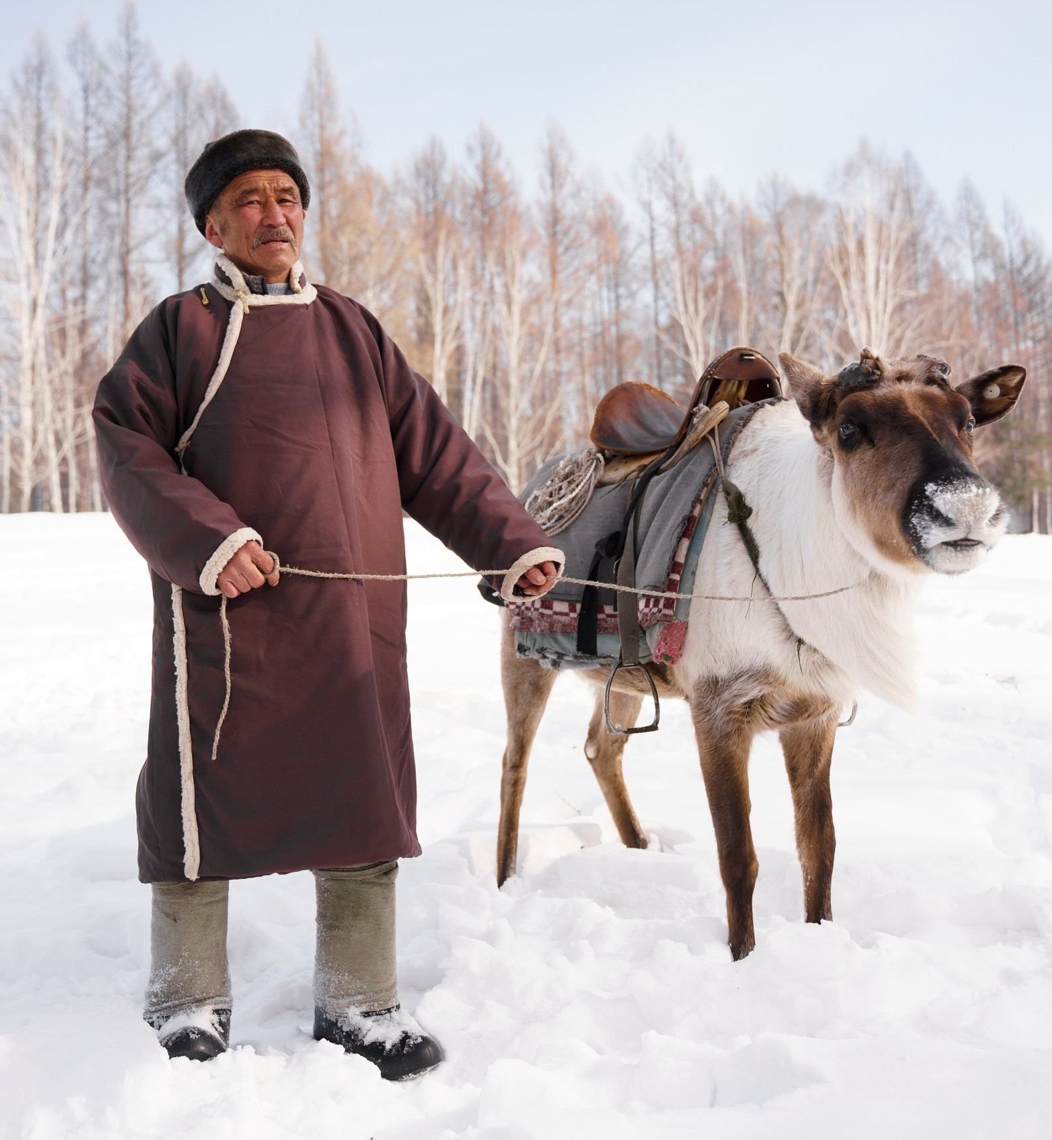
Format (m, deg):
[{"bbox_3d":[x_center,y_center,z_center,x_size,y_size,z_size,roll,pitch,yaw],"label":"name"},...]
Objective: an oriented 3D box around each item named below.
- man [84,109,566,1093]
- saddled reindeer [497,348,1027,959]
[{"bbox_3d":[-0.370,0.045,2.460,0.850,1.720,0.580,0,1,-20],"label":"man"},{"bbox_3d":[0.450,0.180,3.160,0.630,1.320,1.550,-1,1,-31],"label":"saddled reindeer"}]

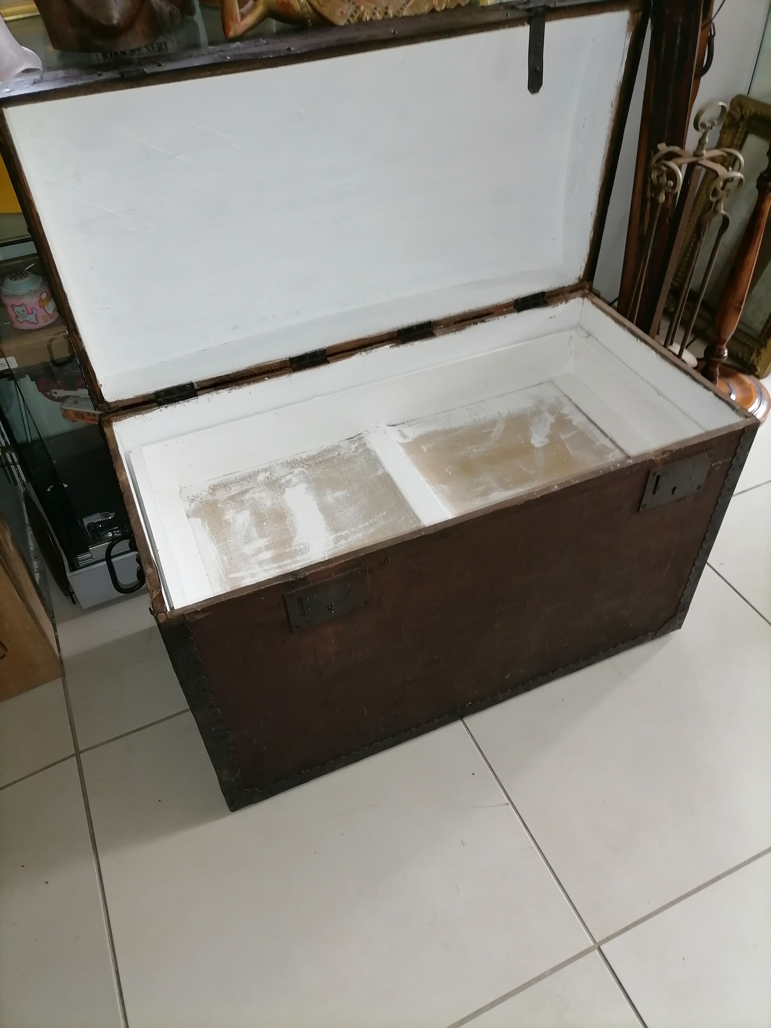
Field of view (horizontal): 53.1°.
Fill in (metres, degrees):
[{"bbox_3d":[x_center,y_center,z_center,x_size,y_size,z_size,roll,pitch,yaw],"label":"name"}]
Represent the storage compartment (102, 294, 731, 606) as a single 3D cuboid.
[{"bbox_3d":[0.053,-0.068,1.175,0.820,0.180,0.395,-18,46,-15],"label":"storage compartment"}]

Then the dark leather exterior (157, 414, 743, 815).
[{"bbox_3d":[0.065,0.040,1.277,0.850,0.478,0.400,-18,46,-15],"label":"dark leather exterior"}]

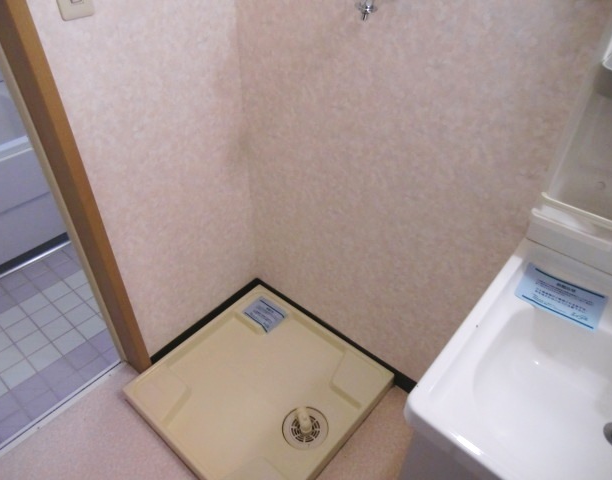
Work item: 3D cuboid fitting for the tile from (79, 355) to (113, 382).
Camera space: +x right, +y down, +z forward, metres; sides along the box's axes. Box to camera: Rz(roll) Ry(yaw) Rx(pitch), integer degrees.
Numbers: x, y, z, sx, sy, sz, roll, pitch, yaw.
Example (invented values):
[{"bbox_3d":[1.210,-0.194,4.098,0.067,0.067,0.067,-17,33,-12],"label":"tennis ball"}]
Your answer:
[{"bbox_3d":[-0.799,0.498,1.692,0.098,0.010,0.098,30,48,29],"label":"tile"}]

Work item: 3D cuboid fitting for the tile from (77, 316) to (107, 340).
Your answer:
[{"bbox_3d":[-0.871,0.358,1.813,0.092,0.009,0.092,30,47,29],"label":"tile"}]

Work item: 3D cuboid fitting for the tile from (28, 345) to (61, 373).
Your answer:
[{"bbox_3d":[-0.989,0.449,1.685,0.094,0.010,0.092,29,47,30],"label":"tile"}]

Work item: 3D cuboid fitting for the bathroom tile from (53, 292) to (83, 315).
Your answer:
[{"bbox_3d":[-1.038,0.277,1.945,0.098,0.010,0.098,30,48,29],"label":"bathroom tile"}]

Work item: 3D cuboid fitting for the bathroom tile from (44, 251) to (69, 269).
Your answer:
[{"bbox_3d":[-1.201,0.100,2.150,0.098,0.010,0.098,30,48,29],"label":"bathroom tile"}]

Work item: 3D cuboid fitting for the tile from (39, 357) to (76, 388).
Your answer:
[{"bbox_3d":[-0.940,0.503,1.681,0.098,0.010,0.098,30,48,29],"label":"tile"}]

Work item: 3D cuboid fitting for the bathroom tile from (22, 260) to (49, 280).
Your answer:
[{"bbox_3d":[-1.240,0.148,2.046,0.094,0.010,0.092,29,47,30],"label":"bathroom tile"}]

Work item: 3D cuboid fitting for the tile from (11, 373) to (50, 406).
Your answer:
[{"bbox_3d":[-0.985,0.540,1.591,0.096,0.009,0.092,30,47,29],"label":"tile"}]

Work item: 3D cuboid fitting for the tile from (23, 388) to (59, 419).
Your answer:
[{"bbox_3d":[-0.929,0.594,1.574,0.098,0.010,0.098,30,48,29],"label":"tile"}]

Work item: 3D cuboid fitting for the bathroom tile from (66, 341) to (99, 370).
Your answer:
[{"bbox_3d":[-0.875,0.455,1.740,0.098,0.010,0.098,30,48,29],"label":"bathroom tile"}]

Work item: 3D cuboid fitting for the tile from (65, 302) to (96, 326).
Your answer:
[{"bbox_3d":[-0.945,0.316,1.861,0.092,0.009,0.092,30,47,29],"label":"tile"}]

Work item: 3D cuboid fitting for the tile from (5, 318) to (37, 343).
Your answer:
[{"bbox_3d":[-1.140,0.365,1.784,0.094,0.010,0.092,29,47,30],"label":"tile"}]

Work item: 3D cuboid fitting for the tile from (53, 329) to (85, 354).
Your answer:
[{"bbox_3d":[-0.934,0.404,1.756,0.092,0.009,0.092,30,47,29],"label":"tile"}]

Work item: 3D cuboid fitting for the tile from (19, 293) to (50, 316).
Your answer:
[{"bbox_3d":[-1.156,0.277,1.898,0.092,0.009,0.092,30,47,29],"label":"tile"}]

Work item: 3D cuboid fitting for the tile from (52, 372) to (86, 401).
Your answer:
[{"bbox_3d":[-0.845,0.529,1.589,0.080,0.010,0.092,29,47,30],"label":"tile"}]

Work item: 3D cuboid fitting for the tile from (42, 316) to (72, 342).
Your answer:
[{"bbox_3d":[-1.027,0.369,1.837,0.098,0.010,0.098,30,48,29],"label":"tile"}]

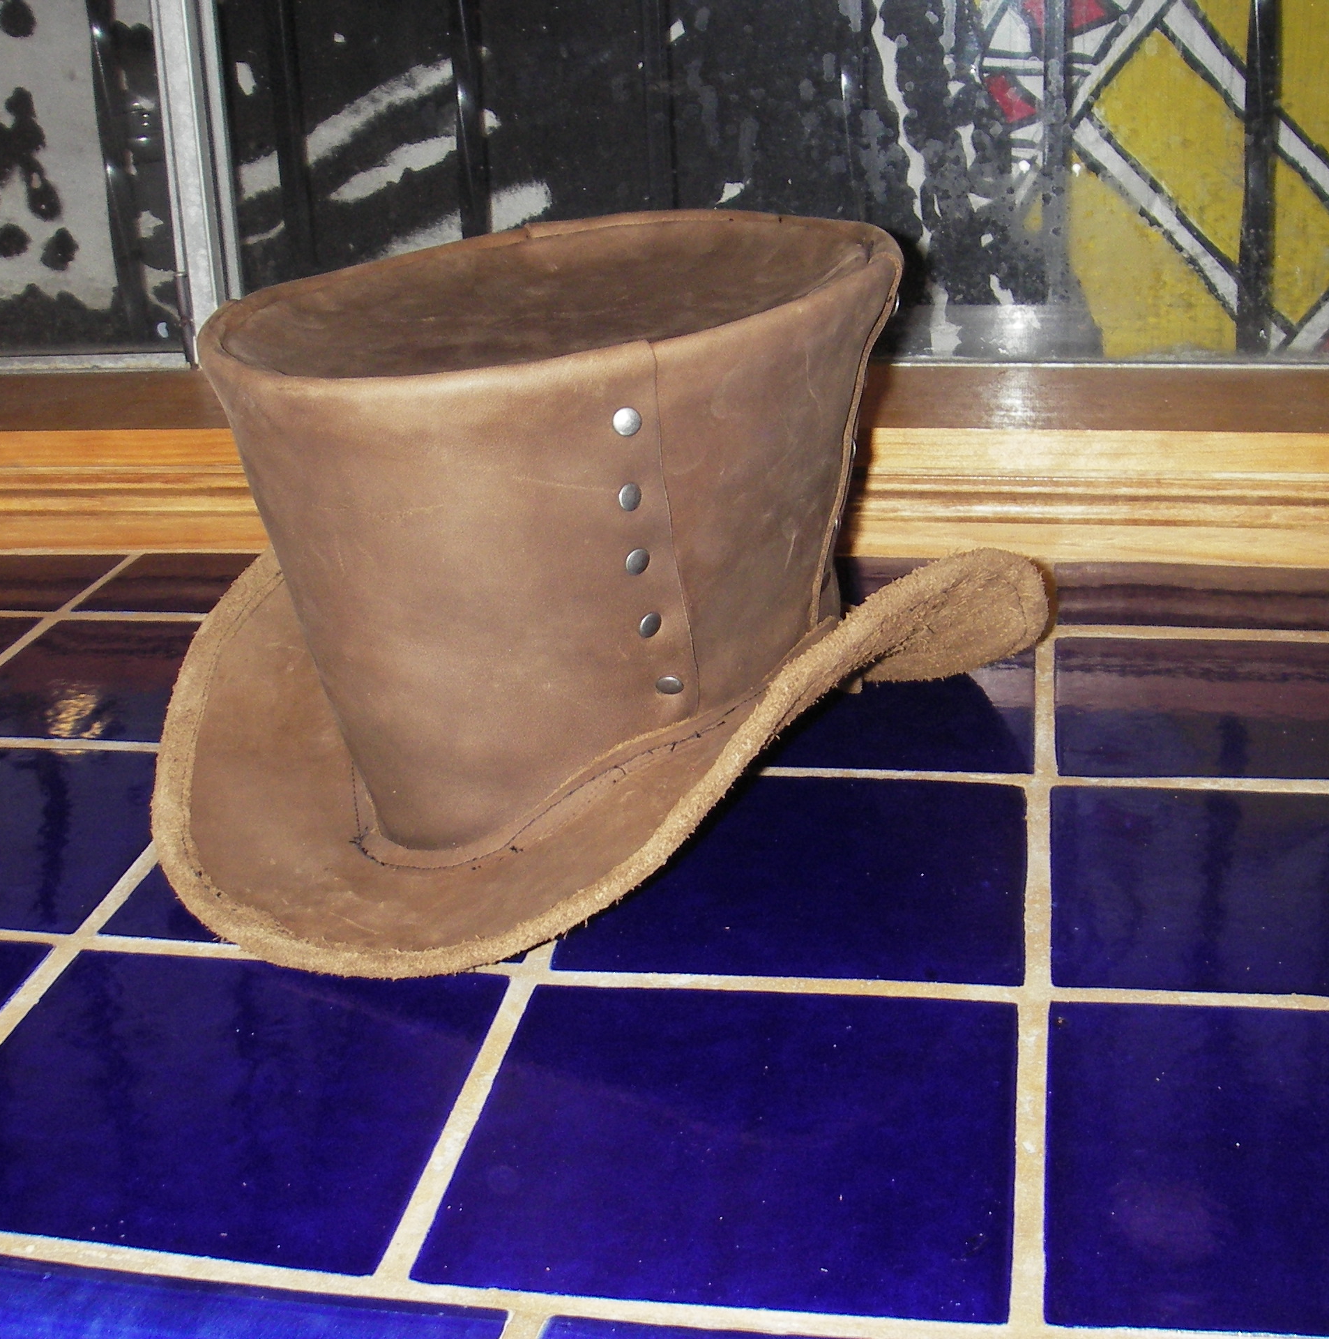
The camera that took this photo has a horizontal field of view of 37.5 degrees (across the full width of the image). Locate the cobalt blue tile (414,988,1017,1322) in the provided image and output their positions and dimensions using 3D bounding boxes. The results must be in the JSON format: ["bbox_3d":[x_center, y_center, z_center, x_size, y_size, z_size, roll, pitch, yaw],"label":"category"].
[{"bbox_3d":[0.022,0.136,0.560,0.152,0.010,0.144,1,23,11],"label":"cobalt blue tile"}]

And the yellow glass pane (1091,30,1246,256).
[{"bbox_3d":[0.260,-0.269,1.012,0.077,0.118,0.006,1,23,11],"label":"yellow glass pane"}]

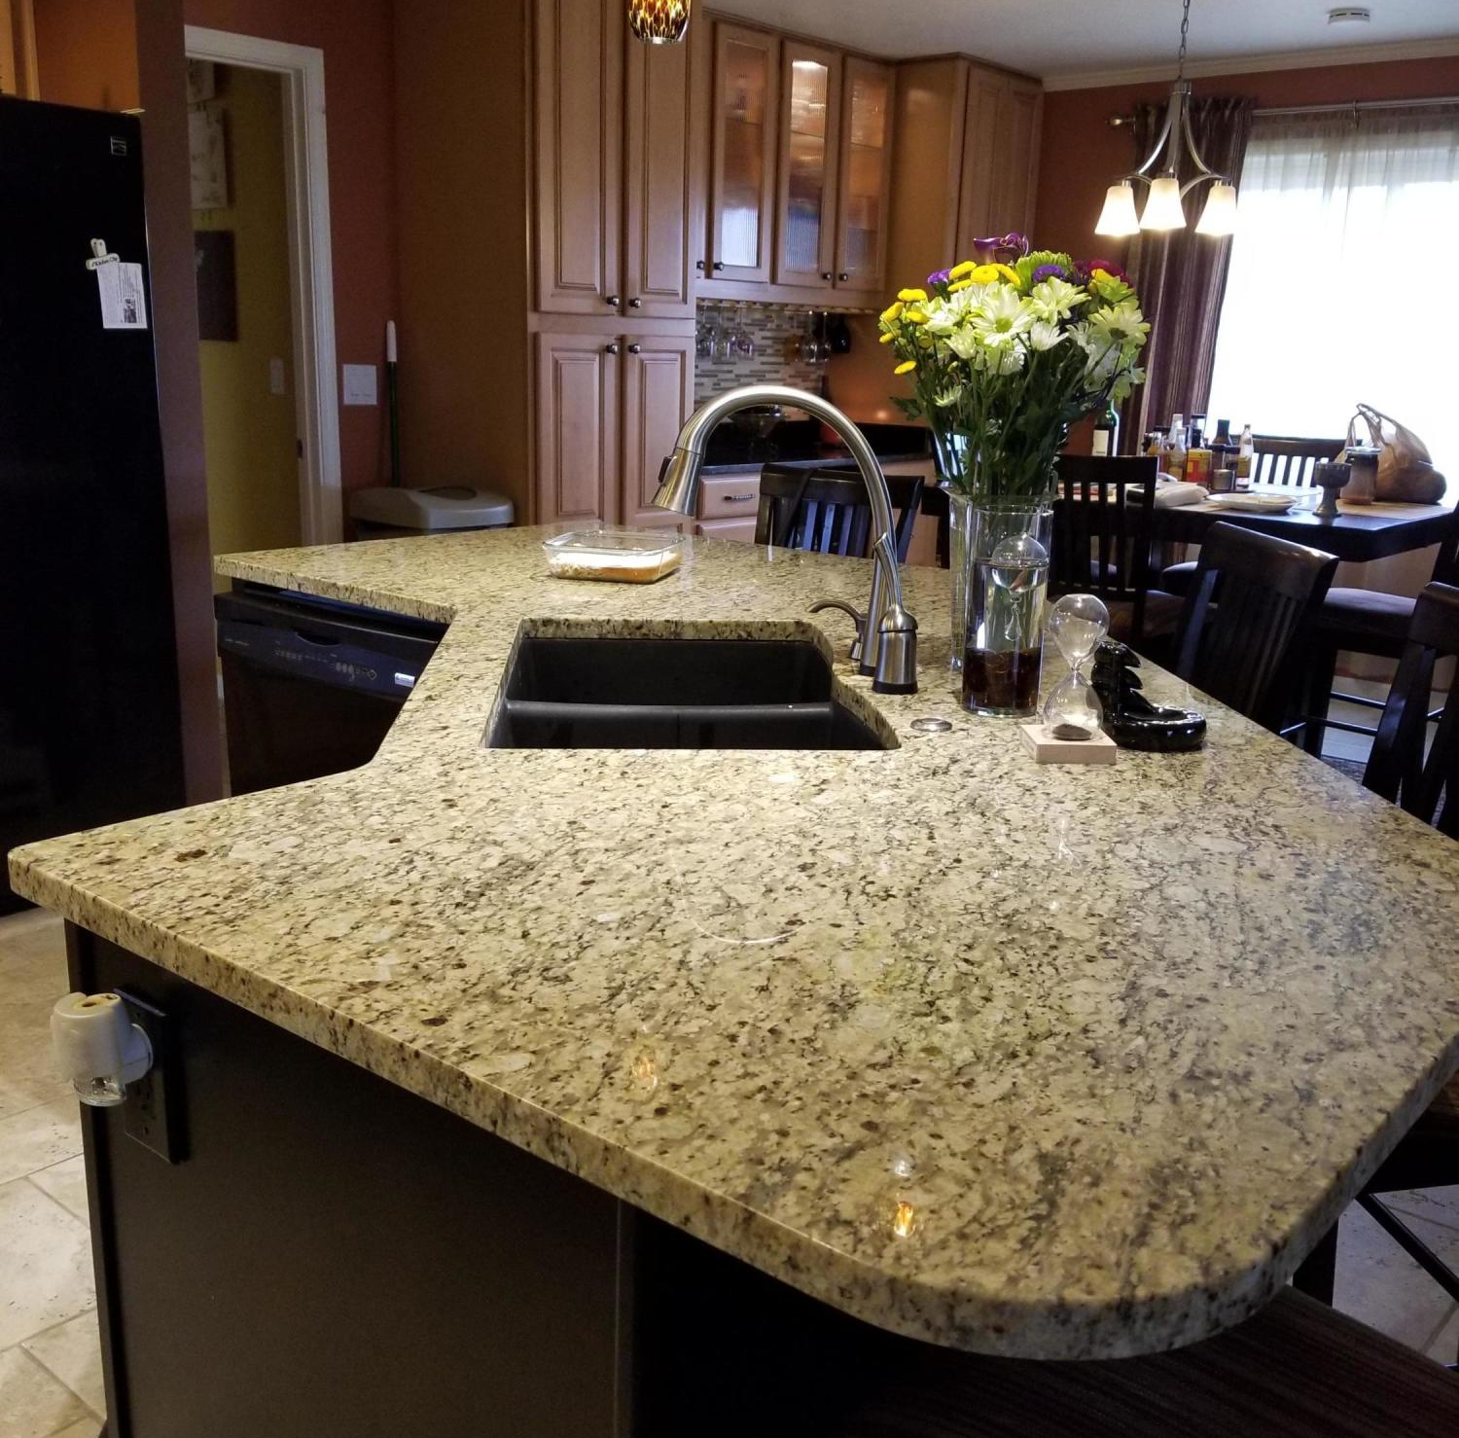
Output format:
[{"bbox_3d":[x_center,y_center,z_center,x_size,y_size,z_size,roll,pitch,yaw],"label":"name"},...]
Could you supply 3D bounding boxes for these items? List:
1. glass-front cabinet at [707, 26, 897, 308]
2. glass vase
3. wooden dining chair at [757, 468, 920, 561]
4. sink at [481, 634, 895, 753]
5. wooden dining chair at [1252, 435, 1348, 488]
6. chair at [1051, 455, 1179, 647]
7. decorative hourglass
[{"bbox_3d":[0.141,-2.098,5.664,0.320,0.930,1.190,14,20,38],"label":"glass-front cabinet"},{"bbox_3d":[0.376,-0.150,2.001,0.107,0.272,0.107,2,15,0],"label":"glass vase"},{"bbox_3d":[0.121,-0.076,3.686,0.460,1.055,0.550,12,18,32],"label":"wooden dining chair"},{"bbox_3d":[-0.077,0.070,2.184,0.530,0.230,0.790,1,15,-5],"label":"sink"},{"bbox_3d":[1.973,-0.485,5.412,0.460,1.063,0.550,11,17,29],"label":"wooden dining chair"},{"bbox_3d":[1.183,-0.361,4.868,0.460,1.055,0.550,8,16,21],"label":"chair"},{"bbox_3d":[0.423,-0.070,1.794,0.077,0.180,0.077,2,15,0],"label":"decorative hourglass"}]

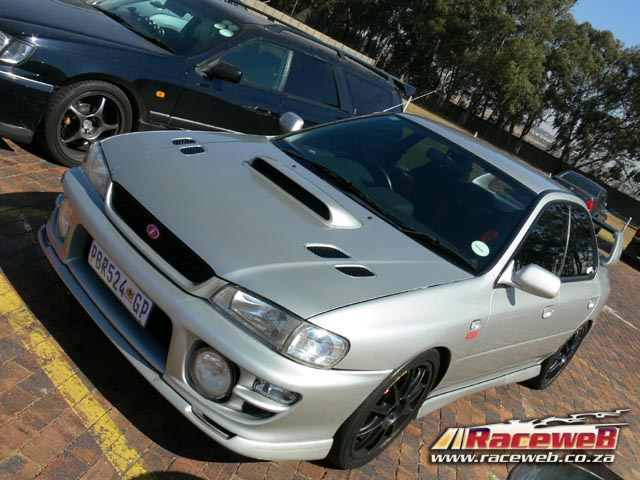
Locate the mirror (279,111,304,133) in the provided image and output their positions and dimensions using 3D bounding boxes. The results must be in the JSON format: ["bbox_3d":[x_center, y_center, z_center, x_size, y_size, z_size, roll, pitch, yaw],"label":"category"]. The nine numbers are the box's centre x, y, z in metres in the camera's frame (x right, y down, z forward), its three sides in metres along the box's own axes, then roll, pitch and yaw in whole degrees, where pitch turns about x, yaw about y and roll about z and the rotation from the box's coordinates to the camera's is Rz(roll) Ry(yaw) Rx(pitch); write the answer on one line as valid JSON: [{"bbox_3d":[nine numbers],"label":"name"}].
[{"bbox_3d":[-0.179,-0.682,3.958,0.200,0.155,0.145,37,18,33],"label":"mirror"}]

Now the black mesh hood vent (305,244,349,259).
[{"bbox_3d":[0.034,0.045,2.458,0.145,0.027,0.125,-11,38,-46],"label":"black mesh hood vent"}]

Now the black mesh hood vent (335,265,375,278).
[{"bbox_3d":[0.134,0.116,2.420,0.145,0.030,0.100,-3,41,-41],"label":"black mesh hood vent"}]

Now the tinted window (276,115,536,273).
[{"bbox_3d":[0.457,-0.356,3.438,0.880,0.130,1.380,-27,49,-34],"label":"tinted window"}]

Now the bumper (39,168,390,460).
[{"bbox_3d":[-0.581,0.213,2.677,1.690,0.425,0.700,37,18,33],"label":"bumper"}]

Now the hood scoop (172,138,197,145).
[{"bbox_3d":[-0.631,-0.459,3.028,0.090,0.027,0.135,37,29,33],"label":"hood scoop"}]

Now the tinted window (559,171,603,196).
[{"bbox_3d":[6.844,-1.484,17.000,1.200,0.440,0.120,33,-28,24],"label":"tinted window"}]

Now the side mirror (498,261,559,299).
[{"bbox_3d":[0.986,0.193,3.021,0.235,0.165,0.150,37,18,33],"label":"side mirror"}]

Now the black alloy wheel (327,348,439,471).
[{"bbox_3d":[0.212,0.650,2.744,0.618,0.618,0.210,8,24,-49],"label":"black alloy wheel"}]

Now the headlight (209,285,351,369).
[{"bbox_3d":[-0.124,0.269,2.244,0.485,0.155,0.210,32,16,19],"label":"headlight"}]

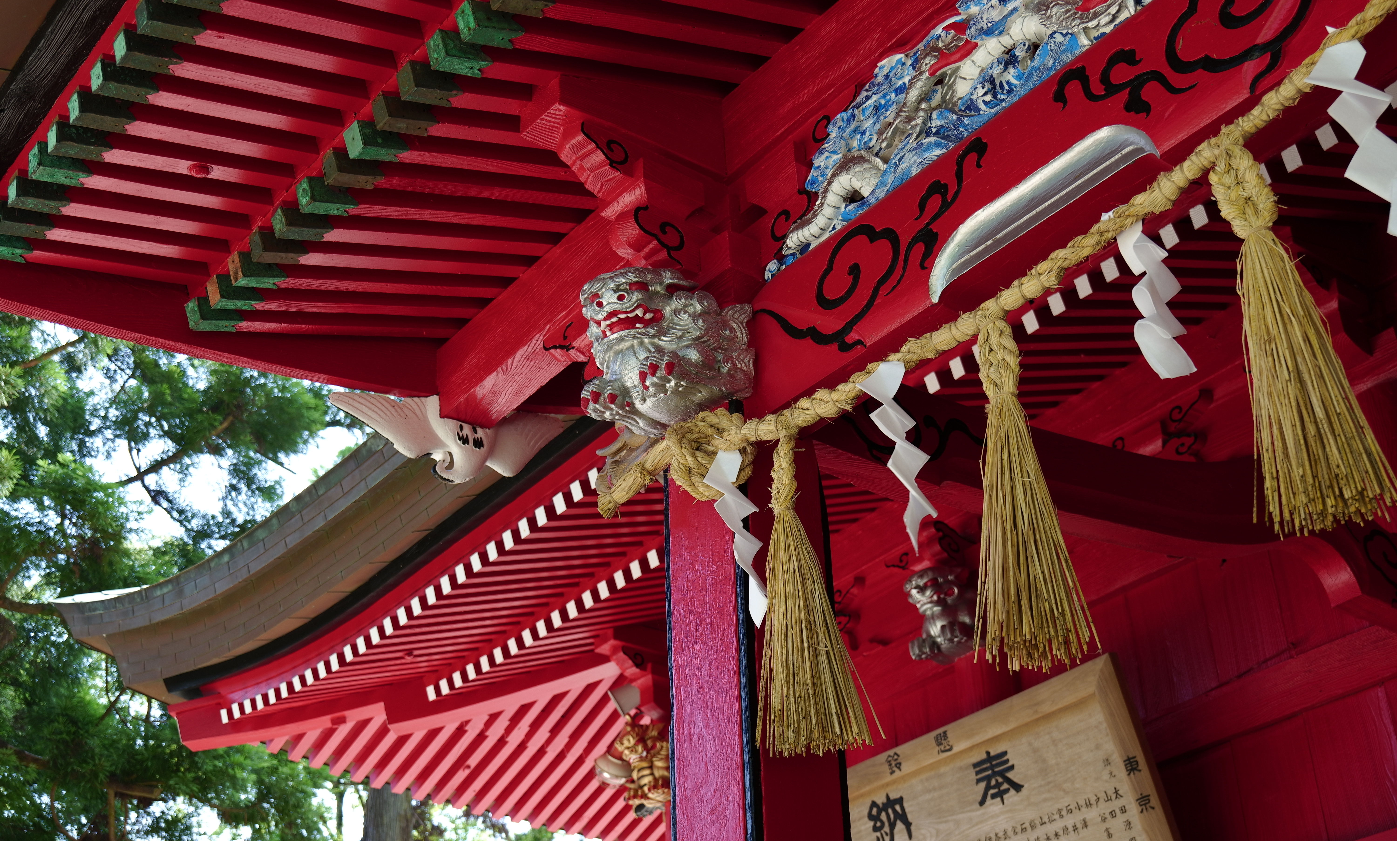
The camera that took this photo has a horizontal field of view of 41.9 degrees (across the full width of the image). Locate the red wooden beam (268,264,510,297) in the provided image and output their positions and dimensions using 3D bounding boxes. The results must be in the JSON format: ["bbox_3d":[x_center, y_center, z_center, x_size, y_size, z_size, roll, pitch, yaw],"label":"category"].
[{"bbox_3d":[-0.758,-0.353,4.511,0.655,0.064,0.050,0,-24,-41],"label":"red wooden beam"}]

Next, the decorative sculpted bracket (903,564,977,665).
[{"bbox_3d":[0.793,0.623,5.850,0.225,0.261,0.247,-28,-39,36],"label":"decorative sculpted bracket"}]

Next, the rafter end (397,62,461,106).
[{"bbox_3d":[-0.547,-0.686,3.719,0.116,0.064,0.049,0,-24,-41],"label":"rafter end"}]

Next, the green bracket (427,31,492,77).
[{"bbox_3d":[-0.479,-0.734,3.641,0.116,0.064,0.049,0,-24,-41],"label":"green bracket"}]

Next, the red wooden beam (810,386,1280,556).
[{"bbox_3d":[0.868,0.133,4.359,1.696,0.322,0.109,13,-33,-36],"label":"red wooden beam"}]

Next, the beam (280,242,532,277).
[{"bbox_3d":[-0.632,-0.369,4.063,0.641,0.059,0.050,0,-25,-43],"label":"beam"}]

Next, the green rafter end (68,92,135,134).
[{"bbox_3d":[-1.122,-0.579,3.432,0.108,0.046,0.046,5,-28,-41],"label":"green rafter end"}]

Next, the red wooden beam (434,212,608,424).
[{"bbox_3d":[-0.377,-0.259,4.607,0.134,0.227,0.852,19,-36,-32],"label":"red wooden beam"}]

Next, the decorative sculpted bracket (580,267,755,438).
[{"bbox_3d":[-0.054,-0.123,3.313,0.252,0.266,0.259,-28,-39,36],"label":"decorative sculpted bracket"}]

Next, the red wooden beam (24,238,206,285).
[{"bbox_3d":[-1.333,-0.375,4.201,0.441,0.059,0.053,5,-28,-39],"label":"red wooden beam"}]

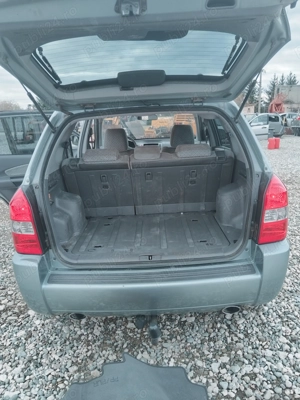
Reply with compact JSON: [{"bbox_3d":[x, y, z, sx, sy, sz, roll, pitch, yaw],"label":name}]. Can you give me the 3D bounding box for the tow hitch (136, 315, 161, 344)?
[{"bbox_3d":[-0.010,0.745,1.776,0.150,0.160,0.200,-3,16,2],"label":"tow hitch"}]

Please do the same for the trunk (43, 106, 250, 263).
[{"bbox_3d":[-0.017,-0.140,2.078,1.300,0.940,0.760,-3,16,2],"label":"trunk"}]

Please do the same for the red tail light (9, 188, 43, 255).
[{"bbox_3d":[-0.765,0.129,1.877,0.210,0.410,0.160,2,16,18],"label":"red tail light"}]

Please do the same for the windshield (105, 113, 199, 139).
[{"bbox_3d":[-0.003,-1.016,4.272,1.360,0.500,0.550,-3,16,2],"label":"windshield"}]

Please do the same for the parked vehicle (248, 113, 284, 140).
[{"bbox_3d":[4.979,-4.079,16.521,3.950,1.440,1.700,0,16,13],"label":"parked vehicle"}]

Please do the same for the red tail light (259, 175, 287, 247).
[{"bbox_3d":[0.742,0.052,1.836,0.210,0.410,0.160,-8,16,-15],"label":"red tail light"}]

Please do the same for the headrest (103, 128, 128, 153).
[{"bbox_3d":[-0.384,-0.690,3.465,0.260,0.260,0.140,-3,16,2],"label":"headrest"}]

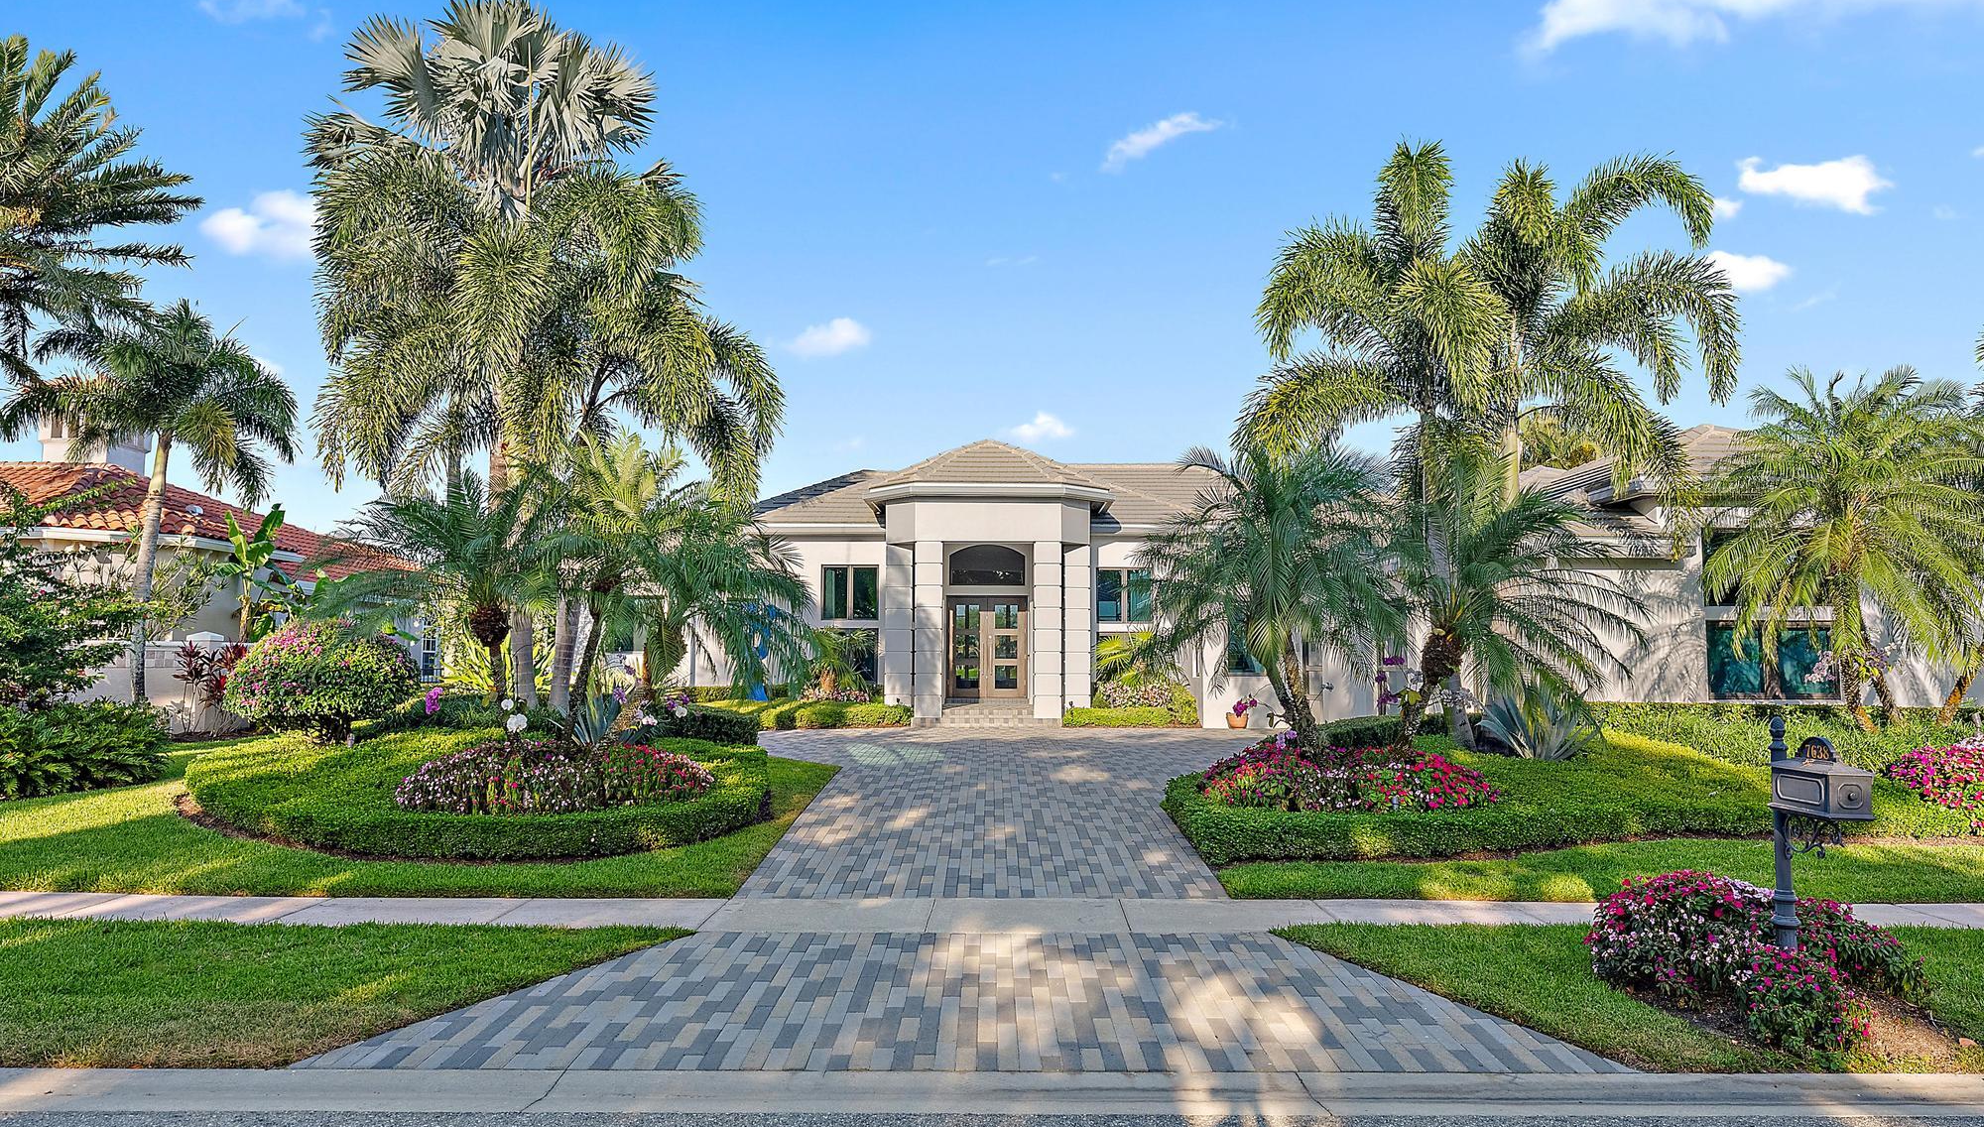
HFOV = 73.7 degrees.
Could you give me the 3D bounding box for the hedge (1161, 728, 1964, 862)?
[{"bbox_3d":[6.500,2.651,15.547,9.000,0.900,6.000,0,-4,0],"label":"hedge"}]

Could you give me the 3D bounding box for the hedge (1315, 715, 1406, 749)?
[{"bbox_3d":[5.742,2.633,20.161,1.570,0.630,1.300,0,-4,0],"label":"hedge"}]

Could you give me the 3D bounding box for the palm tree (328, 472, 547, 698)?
[{"bbox_3d":[-7.214,0.537,17.709,3.340,3.510,3.200,0,-4,0],"label":"palm tree"}]

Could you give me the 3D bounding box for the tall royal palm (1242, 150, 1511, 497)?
[{"bbox_3d":[5.340,-1.980,18.396,3.710,7.920,3.600,0,-4,0],"label":"tall royal palm"}]

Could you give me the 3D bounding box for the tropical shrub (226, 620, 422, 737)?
[{"bbox_3d":[-9.754,1.775,19.222,2.850,1.930,2.700,0,-4,0],"label":"tropical shrub"}]

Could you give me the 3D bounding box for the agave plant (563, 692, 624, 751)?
[{"bbox_3d":[-5.077,2.057,16.894,0.860,0.830,0.850,0,-4,0],"label":"agave plant"}]

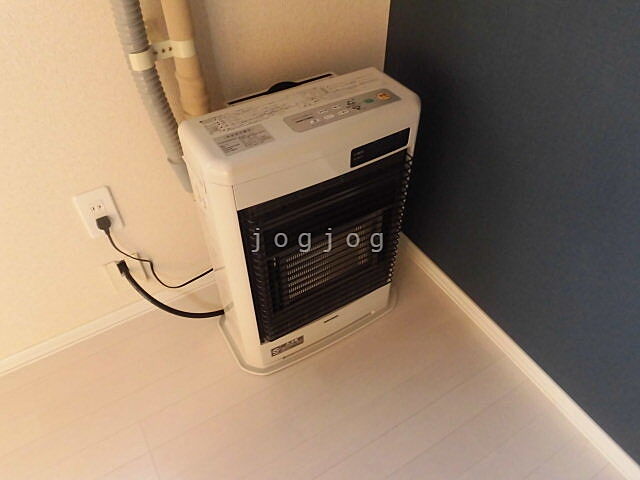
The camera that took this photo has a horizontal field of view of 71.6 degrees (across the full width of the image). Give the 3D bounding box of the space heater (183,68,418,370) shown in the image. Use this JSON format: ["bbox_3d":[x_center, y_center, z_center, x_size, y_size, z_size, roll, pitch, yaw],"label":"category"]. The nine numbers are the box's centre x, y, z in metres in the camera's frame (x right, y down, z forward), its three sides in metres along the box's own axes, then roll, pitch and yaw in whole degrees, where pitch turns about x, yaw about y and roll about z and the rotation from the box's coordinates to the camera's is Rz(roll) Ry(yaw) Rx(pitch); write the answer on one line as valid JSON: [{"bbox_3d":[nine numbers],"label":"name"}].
[{"bbox_3d":[-0.029,-0.018,1.008,0.473,0.623,0.246,-23,50,-20],"label":"space heater"}]

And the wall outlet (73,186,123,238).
[{"bbox_3d":[-0.478,-0.057,0.967,0.071,0.120,0.012,-22,49,-21],"label":"wall outlet"}]

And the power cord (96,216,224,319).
[{"bbox_3d":[-0.370,0.075,1.084,0.210,0.340,0.135,-22,49,-21],"label":"power cord"}]

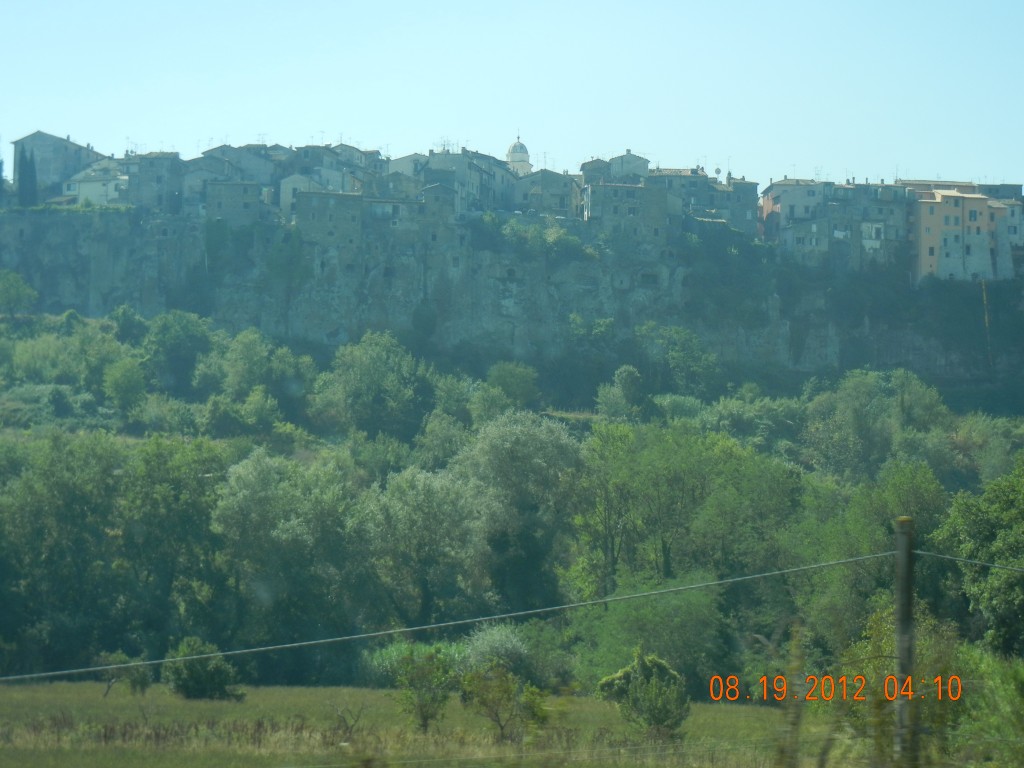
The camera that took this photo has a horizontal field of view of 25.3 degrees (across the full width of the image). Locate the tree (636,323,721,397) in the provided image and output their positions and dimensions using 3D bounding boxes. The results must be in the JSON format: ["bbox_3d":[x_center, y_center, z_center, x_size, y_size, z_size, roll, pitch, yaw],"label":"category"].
[{"bbox_3d":[20.833,-3.065,285.000,10.510,9.260,9.980,0,-6,0],"label":"tree"}]

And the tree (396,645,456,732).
[{"bbox_3d":[-2.890,10.327,77.000,2.030,3.040,1.930,0,-6,0],"label":"tree"}]

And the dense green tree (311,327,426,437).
[{"bbox_3d":[-14.076,0.148,225.000,12.050,10.870,11.450,0,-6,0],"label":"dense green tree"}]

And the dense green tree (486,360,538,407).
[{"bbox_3d":[0.058,0.058,265.000,6.050,5.580,5.750,0,-6,0],"label":"dense green tree"}]

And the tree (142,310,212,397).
[{"bbox_3d":[-37.447,-3.303,255.000,7.840,9.850,7.440,0,-6,0],"label":"tree"}]

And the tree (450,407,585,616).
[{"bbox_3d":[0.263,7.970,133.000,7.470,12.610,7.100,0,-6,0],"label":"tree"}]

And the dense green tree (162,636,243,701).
[{"bbox_3d":[-13.995,12.865,103.000,3.620,2.890,3.440,0,-6,0],"label":"dense green tree"}]

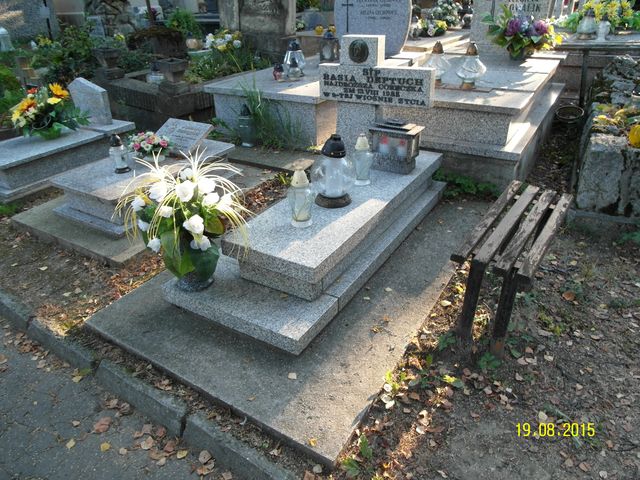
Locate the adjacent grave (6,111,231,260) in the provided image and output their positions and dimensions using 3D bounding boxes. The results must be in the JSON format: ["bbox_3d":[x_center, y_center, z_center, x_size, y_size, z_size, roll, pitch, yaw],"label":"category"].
[{"bbox_3d":[-1.284,-0.471,3.136,1.192,0.472,1.288,16,34,28],"label":"adjacent grave"}]

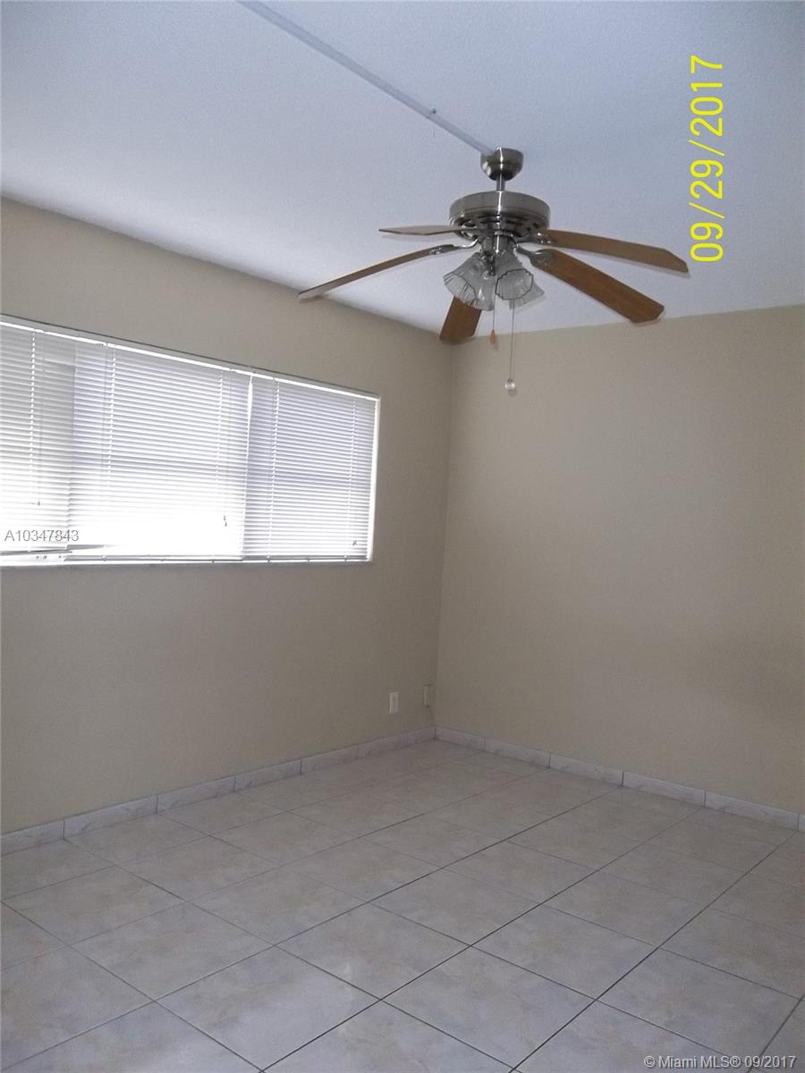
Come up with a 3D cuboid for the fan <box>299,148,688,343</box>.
[{"bbox_3d":[0.303,-0.957,2.695,1.240,0.490,1.190,3,0,-8],"label":"fan"}]

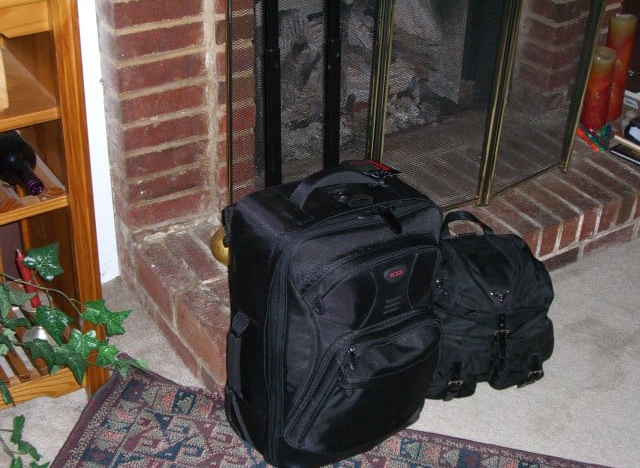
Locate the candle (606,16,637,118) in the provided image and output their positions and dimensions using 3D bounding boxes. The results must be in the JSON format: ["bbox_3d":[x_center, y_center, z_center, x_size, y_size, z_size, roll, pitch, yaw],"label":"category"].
[{"bbox_3d":[0.870,-0.488,2.982,0.075,0.300,0.075,-7,32,-14],"label":"candle"}]

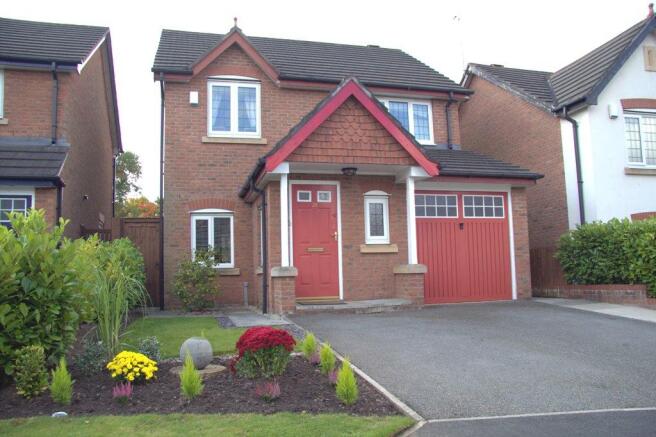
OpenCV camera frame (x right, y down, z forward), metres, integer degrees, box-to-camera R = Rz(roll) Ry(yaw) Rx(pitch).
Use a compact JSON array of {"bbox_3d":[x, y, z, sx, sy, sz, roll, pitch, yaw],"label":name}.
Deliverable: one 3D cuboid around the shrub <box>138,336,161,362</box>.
[{"bbox_3d":[-1.840,1.346,5.828,0.221,0.242,0.221,0,-5,-16],"label":"shrub"}]

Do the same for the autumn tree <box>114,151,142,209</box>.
[{"bbox_3d":[-9.489,0.194,23.402,3.400,6.212,3.400,0,-6,-16],"label":"autumn tree"}]

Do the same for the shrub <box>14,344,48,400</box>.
[{"bbox_3d":[-2.386,1.227,4.529,0.283,0.420,0.283,0,-6,-15],"label":"shrub"}]

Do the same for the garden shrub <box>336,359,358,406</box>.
[{"bbox_3d":[0.151,1.259,4.386,0.170,0.352,0.170,-2,-5,0],"label":"garden shrub"}]

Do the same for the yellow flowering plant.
[{"bbox_3d":[-1.779,1.333,5.140,0.472,0.249,0.472,0,-5,-16],"label":"yellow flowering plant"}]

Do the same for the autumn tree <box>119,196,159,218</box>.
[{"bbox_3d":[-9.683,1.272,28.845,3.600,4.828,3.600,0,-5,-16],"label":"autumn tree"}]

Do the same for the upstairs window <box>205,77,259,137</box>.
[{"bbox_3d":[-2.057,-2.391,12.382,1.151,1.230,0.120,0,-6,-15],"label":"upstairs window"}]

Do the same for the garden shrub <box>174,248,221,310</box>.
[{"bbox_3d":[-2.627,1.224,11.303,0.937,1.167,0.900,0,-6,-16],"label":"garden shrub"}]

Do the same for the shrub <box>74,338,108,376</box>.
[{"bbox_3d":[-2.193,1.289,5.235,0.309,0.342,0.309,0,-6,-15],"label":"shrub"}]

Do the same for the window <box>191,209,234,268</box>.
[{"bbox_3d":[-2.494,0.442,12.208,0.919,1.279,0.100,0,-5,-16],"label":"window"}]

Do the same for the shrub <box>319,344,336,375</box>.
[{"bbox_3d":[-0.005,1.359,5.493,0.182,0.300,0.182,-2,-6,0],"label":"shrub"}]

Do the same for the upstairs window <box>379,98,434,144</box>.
[{"bbox_3d":[1.783,-2.356,13.658,1.650,1.060,0.100,0,-6,-16],"label":"upstairs window"}]

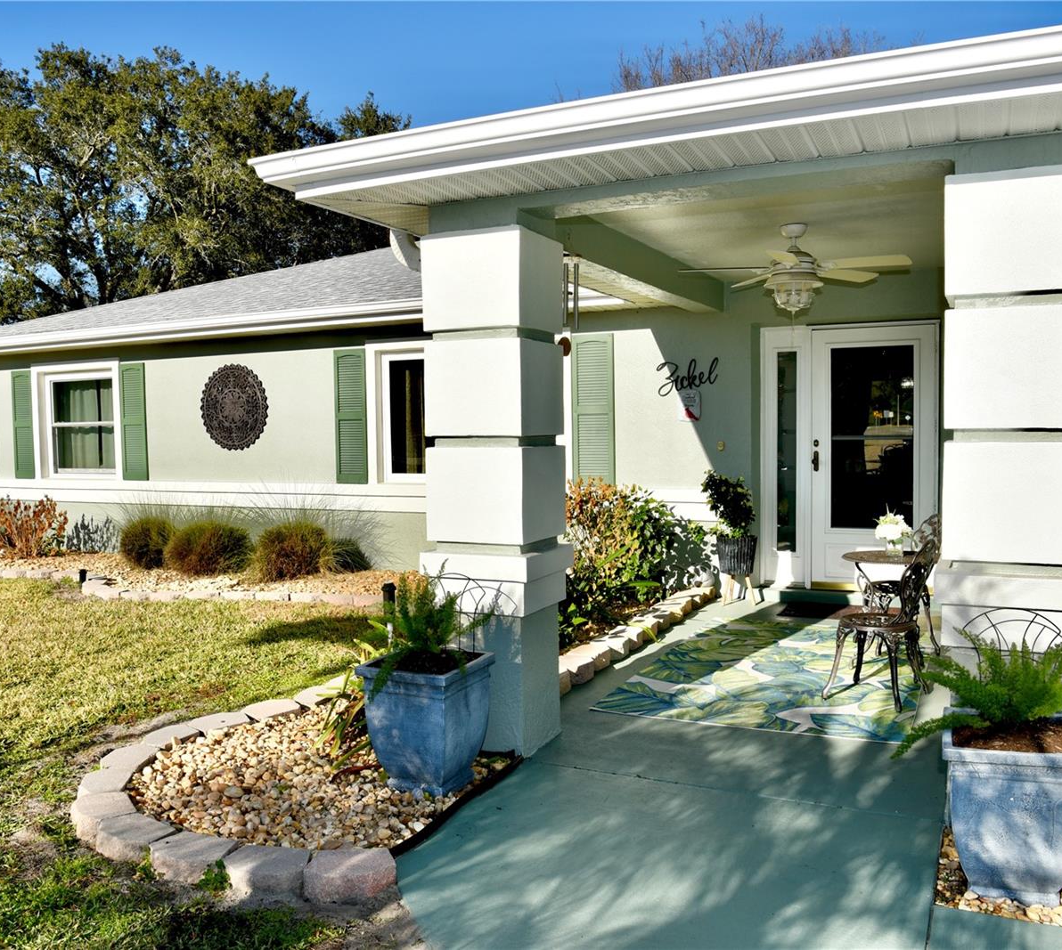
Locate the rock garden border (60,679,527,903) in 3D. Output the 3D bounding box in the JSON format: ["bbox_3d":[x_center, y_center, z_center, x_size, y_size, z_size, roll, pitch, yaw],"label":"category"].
[{"bbox_3d":[-0.862,1.217,3.946,1.766,0.140,2.001,1,3,25],"label":"rock garden border"}]

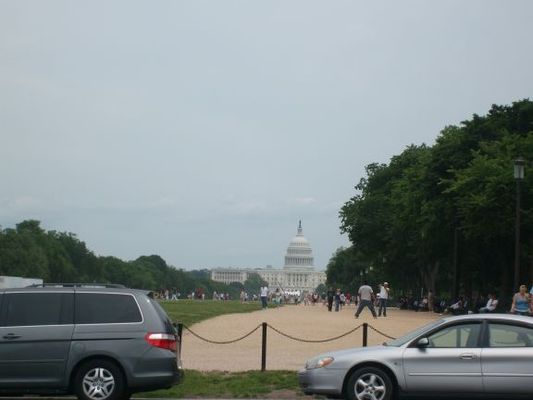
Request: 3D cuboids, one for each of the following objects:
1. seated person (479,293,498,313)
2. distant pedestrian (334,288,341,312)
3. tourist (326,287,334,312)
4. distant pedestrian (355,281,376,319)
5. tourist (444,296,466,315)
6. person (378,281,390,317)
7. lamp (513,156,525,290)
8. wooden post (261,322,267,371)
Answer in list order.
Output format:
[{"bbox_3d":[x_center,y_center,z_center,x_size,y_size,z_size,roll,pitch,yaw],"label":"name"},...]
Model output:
[{"bbox_3d":[11.151,5.334,82.000,1.000,1.250,0.600,2,-4,-14],"label":"seated person"},{"bbox_3d":[5.154,7.250,118.000,0.460,1.660,0.400,1,-4,9],"label":"distant pedestrian"},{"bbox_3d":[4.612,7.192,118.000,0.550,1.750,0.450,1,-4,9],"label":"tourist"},{"bbox_3d":[4.480,4.511,73.500,0.930,1.670,0.450,1,-3,-3],"label":"distant pedestrian"},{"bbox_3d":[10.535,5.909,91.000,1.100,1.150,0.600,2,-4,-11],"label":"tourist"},{"bbox_3d":[6.082,5.130,84.000,0.600,1.780,0.500,3,-4,-24],"label":"person"},{"bbox_3d":[8.586,1.458,56.000,0.400,5.900,0.400,1,-3,0],"label":"lamp"},{"bbox_3d":[-0.048,2.615,29.000,0.085,0.860,0.085,1,-3,0],"label":"wooden post"}]

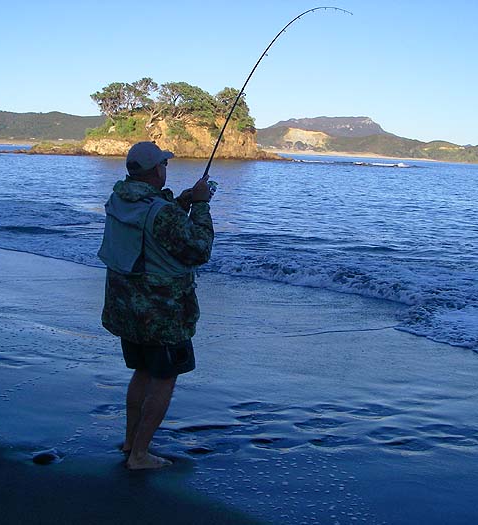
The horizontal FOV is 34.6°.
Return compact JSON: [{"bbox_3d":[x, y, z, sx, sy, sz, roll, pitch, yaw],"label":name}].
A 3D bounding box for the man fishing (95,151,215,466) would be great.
[{"bbox_3d":[-0.452,0.235,4.162,0.580,1.760,0.570,-3,10,-30],"label":"man fishing"}]

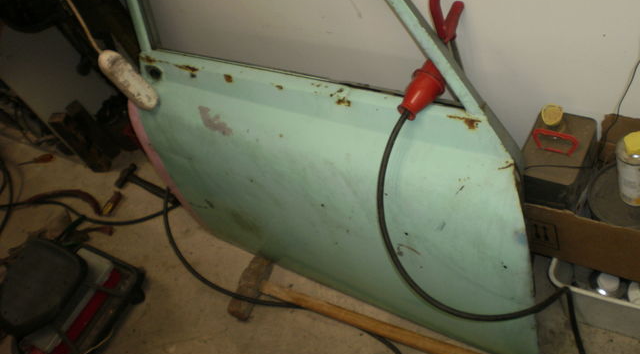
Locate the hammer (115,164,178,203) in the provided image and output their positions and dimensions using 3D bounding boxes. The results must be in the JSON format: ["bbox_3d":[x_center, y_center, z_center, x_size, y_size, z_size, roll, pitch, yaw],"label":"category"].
[{"bbox_3d":[-0.612,0.039,2.387,0.330,0.030,0.108,21,61,36],"label":"hammer"}]

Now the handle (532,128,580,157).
[{"bbox_3d":[0.496,-0.070,1.398,0.095,0.045,0.018,15,57,33],"label":"handle"}]

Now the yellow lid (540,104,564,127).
[{"bbox_3d":[0.502,-0.133,1.439,0.046,0.019,0.046,-12,47,13],"label":"yellow lid"}]

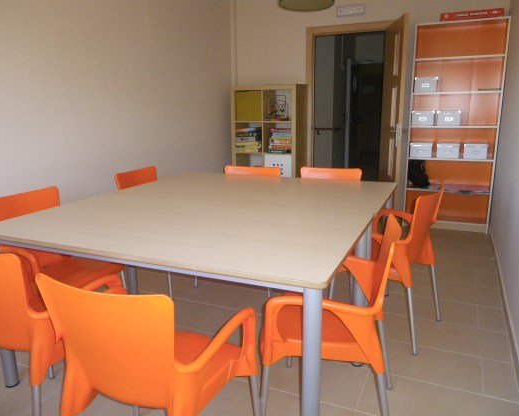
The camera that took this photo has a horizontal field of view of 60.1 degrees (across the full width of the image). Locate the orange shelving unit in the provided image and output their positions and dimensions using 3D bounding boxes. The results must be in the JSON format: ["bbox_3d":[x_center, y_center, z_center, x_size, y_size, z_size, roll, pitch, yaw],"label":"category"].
[{"bbox_3d":[1.945,-0.777,4.508,0.800,2.010,0.280,5,15,23],"label":"orange shelving unit"}]

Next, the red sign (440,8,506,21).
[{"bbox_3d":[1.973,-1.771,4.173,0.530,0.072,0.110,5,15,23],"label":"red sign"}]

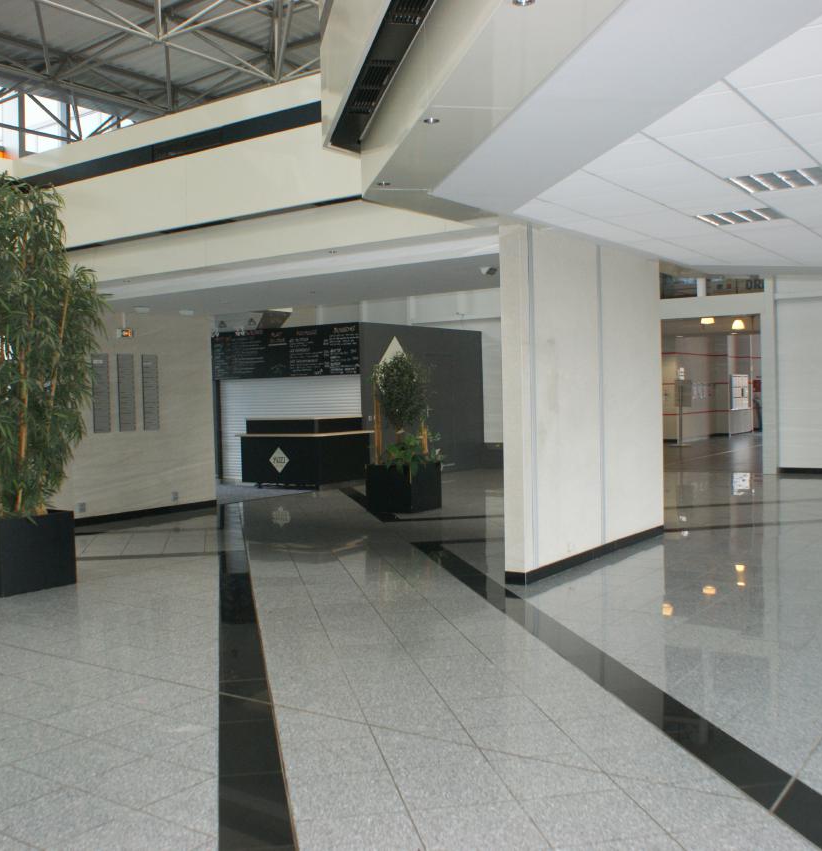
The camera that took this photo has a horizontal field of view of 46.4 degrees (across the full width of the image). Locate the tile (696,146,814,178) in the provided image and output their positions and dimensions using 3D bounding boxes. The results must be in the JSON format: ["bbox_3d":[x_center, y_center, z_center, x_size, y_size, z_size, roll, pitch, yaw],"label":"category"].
[{"bbox_3d":[2.038,-1.556,5.664,0.601,0.025,0.600,0,2,34],"label":"tile"}]

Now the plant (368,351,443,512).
[{"bbox_3d":[-0.099,0.069,12.246,0.700,2.023,0.700,0,2,34],"label":"plant"}]

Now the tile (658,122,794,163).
[{"bbox_3d":[1.702,-1.533,5.173,0.601,0.025,0.590,0,2,34],"label":"tile"}]

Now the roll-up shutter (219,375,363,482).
[{"bbox_3d":[-2.125,0.079,16.685,3.200,1.805,0.080,0,2,34],"label":"roll-up shutter"}]

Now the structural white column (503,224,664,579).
[{"bbox_3d":[1.630,-0.225,8.574,0.182,2.770,2.992,0,2,34],"label":"structural white column"}]

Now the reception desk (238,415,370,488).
[{"bbox_3d":[-1.823,0.445,16.077,1.676,1.100,1.300,0,2,34],"label":"reception desk"}]

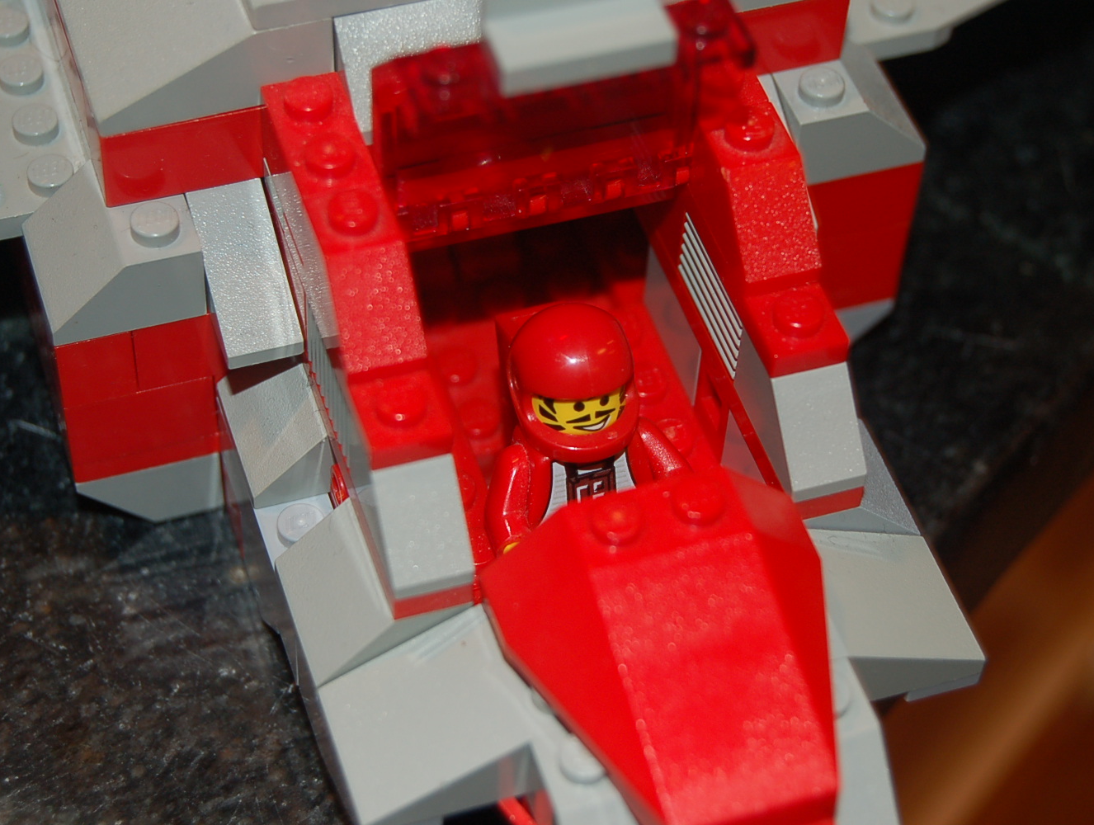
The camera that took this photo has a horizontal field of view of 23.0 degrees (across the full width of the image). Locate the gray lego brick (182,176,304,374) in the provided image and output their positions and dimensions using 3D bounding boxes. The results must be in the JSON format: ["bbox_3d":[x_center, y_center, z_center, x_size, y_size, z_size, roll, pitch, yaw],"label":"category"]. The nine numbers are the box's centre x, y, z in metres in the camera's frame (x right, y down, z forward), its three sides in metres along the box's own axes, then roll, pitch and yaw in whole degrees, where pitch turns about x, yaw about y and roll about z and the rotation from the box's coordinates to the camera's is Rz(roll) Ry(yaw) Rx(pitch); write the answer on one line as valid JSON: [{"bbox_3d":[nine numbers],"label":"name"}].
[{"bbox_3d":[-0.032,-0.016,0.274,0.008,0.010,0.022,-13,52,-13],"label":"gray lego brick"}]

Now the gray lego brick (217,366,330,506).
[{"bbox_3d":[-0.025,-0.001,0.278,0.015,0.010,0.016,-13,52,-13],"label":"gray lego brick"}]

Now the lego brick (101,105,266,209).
[{"bbox_3d":[-0.038,-0.028,0.271,0.016,0.010,0.008,-13,52,-14],"label":"lego brick"}]

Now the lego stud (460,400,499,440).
[{"bbox_3d":[-0.008,0.000,0.296,0.005,0.002,0.005,1,50,-2],"label":"lego stud"}]

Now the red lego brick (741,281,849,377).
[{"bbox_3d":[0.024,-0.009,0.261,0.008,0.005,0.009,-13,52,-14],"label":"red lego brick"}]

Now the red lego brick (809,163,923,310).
[{"bbox_3d":[0.031,-0.024,0.305,0.016,0.022,0.016,-13,52,-14],"label":"red lego brick"}]

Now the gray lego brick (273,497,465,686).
[{"bbox_3d":[-0.017,0.017,0.263,0.016,0.010,0.016,-13,52,-14],"label":"gray lego brick"}]

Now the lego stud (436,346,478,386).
[{"bbox_3d":[-0.010,-0.005,0.301,0.005,0.002,0.005,1,50,-2],"label":"lego stud"}]

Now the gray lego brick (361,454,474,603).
[{"bbox_3d":[-0.013,0.008,0.255,0.008,0.010,0.015,-13,52,-13],"label":"gray lego brick"}]

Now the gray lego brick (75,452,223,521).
[{"bbox_3d":[-0.046,0.003,0.299,0.016,0.010,0.016,-13,52,-13],"label":"gray lego brick"}]

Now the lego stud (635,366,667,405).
[{"bbox_3d":[0.011,-0.003,0.287,0.005,0.002,0.005,2,50,-2],"label":"lego stud"}]

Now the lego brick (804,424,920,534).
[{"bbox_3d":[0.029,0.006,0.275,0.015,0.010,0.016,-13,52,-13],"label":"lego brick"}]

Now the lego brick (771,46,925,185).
[{"bbox_3d":[0.031,-0.035,0.292,0.016,0.011,0.016,-13,52,-14],"label":"lego brick"}]

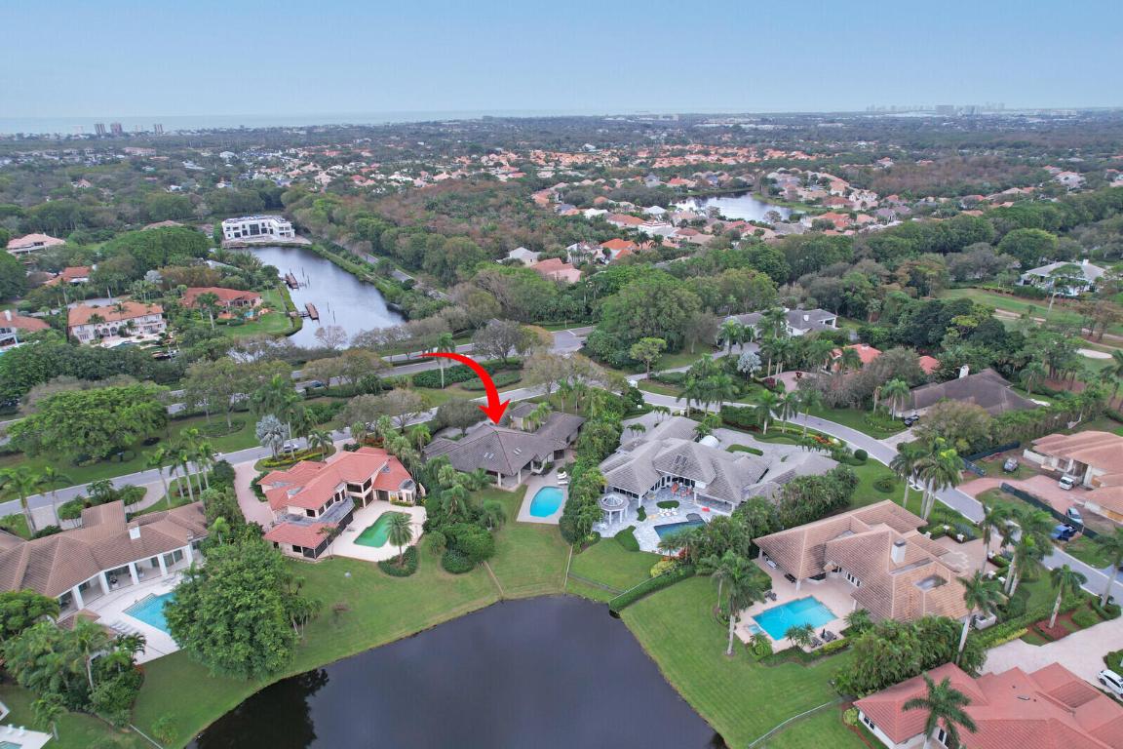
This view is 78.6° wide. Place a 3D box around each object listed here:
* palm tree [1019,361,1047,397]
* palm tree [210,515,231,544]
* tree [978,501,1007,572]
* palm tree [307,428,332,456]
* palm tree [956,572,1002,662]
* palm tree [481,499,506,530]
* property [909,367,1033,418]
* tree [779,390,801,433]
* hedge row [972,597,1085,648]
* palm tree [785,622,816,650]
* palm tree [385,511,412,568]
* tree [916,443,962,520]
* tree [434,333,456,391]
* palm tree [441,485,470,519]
[{"bbox_3d":[121.257,1.423,176.967,6.600,9.200,6.600,0,21,0],"label":"palm tree"},{"bbox_3d":[-64.054,30.215,128.392,4.400,8.200,4.400,-12,24,-28],"label":"palm tree"},{"bbox_3d":[75.198,28.955,120.048,5.600,14.300,5.600,14,26,34],"label":"tree"},{"bbox_3d":[-54.740,16.170,156.710,5.540,7.950,5.540,-1,21,0],"label":"palm tree"},{"bbox_3d":[59.380,35.711,99.986,6.800,16.400,6.800,14,26,34],"label":"palm tree"},{"bbox_3d":[-12.201,25.280,122.476,4.400,5.800,4.400,0,21,0],"label":"palm tree"},{"bbox_3d":[110.673,6.006,188.143,38.000,7.500,23.000,-9,23,-20],"label":"property"},{"bbox_3d":[51.631,8.887,157.456,5.300,10.300,5.300,0,21,0],"label":"tree"},{"bbox_3d":[72.840,37.710,106.870,25.570,1.500,1.800,-10,23,-23],"label":"hedge row"},{"bbox_3d":[32.935,36.464,95.122,4.200,4.000,4.200,0,21,0],"label":"palm tree"},{"bbox_3d":[-28.040,28.710,119.460,4.700,10.920,4.700,-1,21,0],"label":"palm tree"},{"bbox_3d":[66.688,19.648,122.758,7.400,15.000,7.400,0,21,0],"label":"tree"},{"bbox_3d":[-35.696,-3.771,203.303,6.500,17.200,6.500,-4,21,-10],"label":"tree"},{"bbox_3d":[-19.443,23.488,125.593,5.000,7.000,5.000,0,21,0],"label":"palm tree"}]

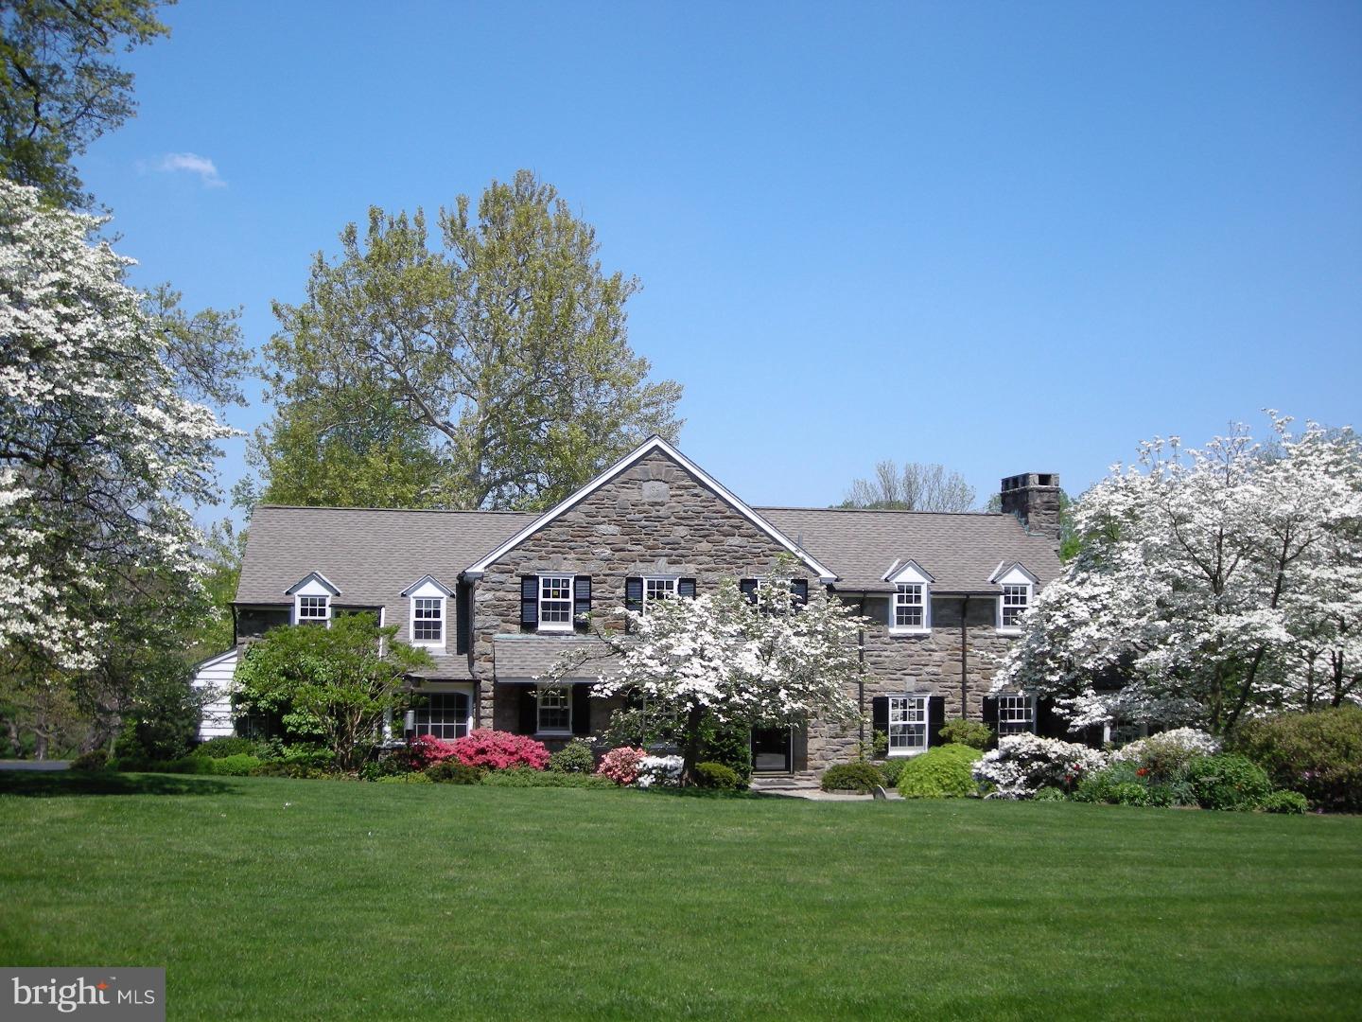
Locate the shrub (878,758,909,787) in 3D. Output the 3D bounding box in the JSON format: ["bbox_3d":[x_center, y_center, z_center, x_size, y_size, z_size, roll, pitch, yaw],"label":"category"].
[{"bbox_3d":[5.345,6.584,34.500,0.900,0.740,0.850,1,-4,-10],"label":"shrub"}]

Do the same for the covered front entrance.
[{"bbox_3d":[2.246,5.589,34.200,1.080,1.900,0.500,1,-4,-10],"label":"covered front entrance"}]

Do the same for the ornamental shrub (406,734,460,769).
[{"bbox_3d":[-5.928,5.801,33.000,1.280,0.880,1.100,2,-4,-12],"label":"ornamental shrub"}]

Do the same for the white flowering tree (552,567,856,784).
[{"bbox_3d":[0.579,3.950,33.300,7.670,5.350,6.900,1,-3,-9],"label":"white flowering tree"}]

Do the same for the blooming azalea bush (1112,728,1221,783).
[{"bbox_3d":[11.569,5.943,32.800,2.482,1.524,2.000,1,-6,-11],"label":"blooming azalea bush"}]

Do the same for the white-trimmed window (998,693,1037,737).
[{"bbox_3d":[8.885,5.547,36.446,1.120,1.424,0.150,2,-4,-12],"label":"white-trimmed window"}]

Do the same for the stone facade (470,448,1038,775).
[{"bbox_3d":[2.116,2.667,35.578,15.019,8.549,1.000,1,-6,-11],"label":"stone facade"}]

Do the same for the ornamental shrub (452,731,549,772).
[{"bbox_3d":[-4.492,5.924,34.000,2.440,1.100,1.750,1,-3,-9],"label":"ornamental shrub"}]

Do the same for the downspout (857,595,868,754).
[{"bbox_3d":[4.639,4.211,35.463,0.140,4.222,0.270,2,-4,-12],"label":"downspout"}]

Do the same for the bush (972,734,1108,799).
[{"bbox_3d":[8.749,6.231,33.600,3.165,1.536,2.300,1,-6,-11],"label":"bush"}]

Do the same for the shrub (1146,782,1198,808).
[{"bbox_3d":[11.209,6.478,31.400,1.141,0.588,0.900,1,-6,-11],"label":"shrub"}]

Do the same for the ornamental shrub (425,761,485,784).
[{"bbox_3d":[-4.898,5.672,29.900,1.320,0.530,1.050,1,-4,-10],"label":"ornamental shrub"}]

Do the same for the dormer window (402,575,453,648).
[{"bbox_3d":[-6.675,2.665,36.300,1.430,1.940,1.800,1,-3,-9],"label":"dormer window"}]

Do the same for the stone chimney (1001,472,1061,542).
[{"bbox_3d":[10.164,-0.065,39.999,1.000,1.900,1.800,2,-4,-12],"label":"stone chimney"}]

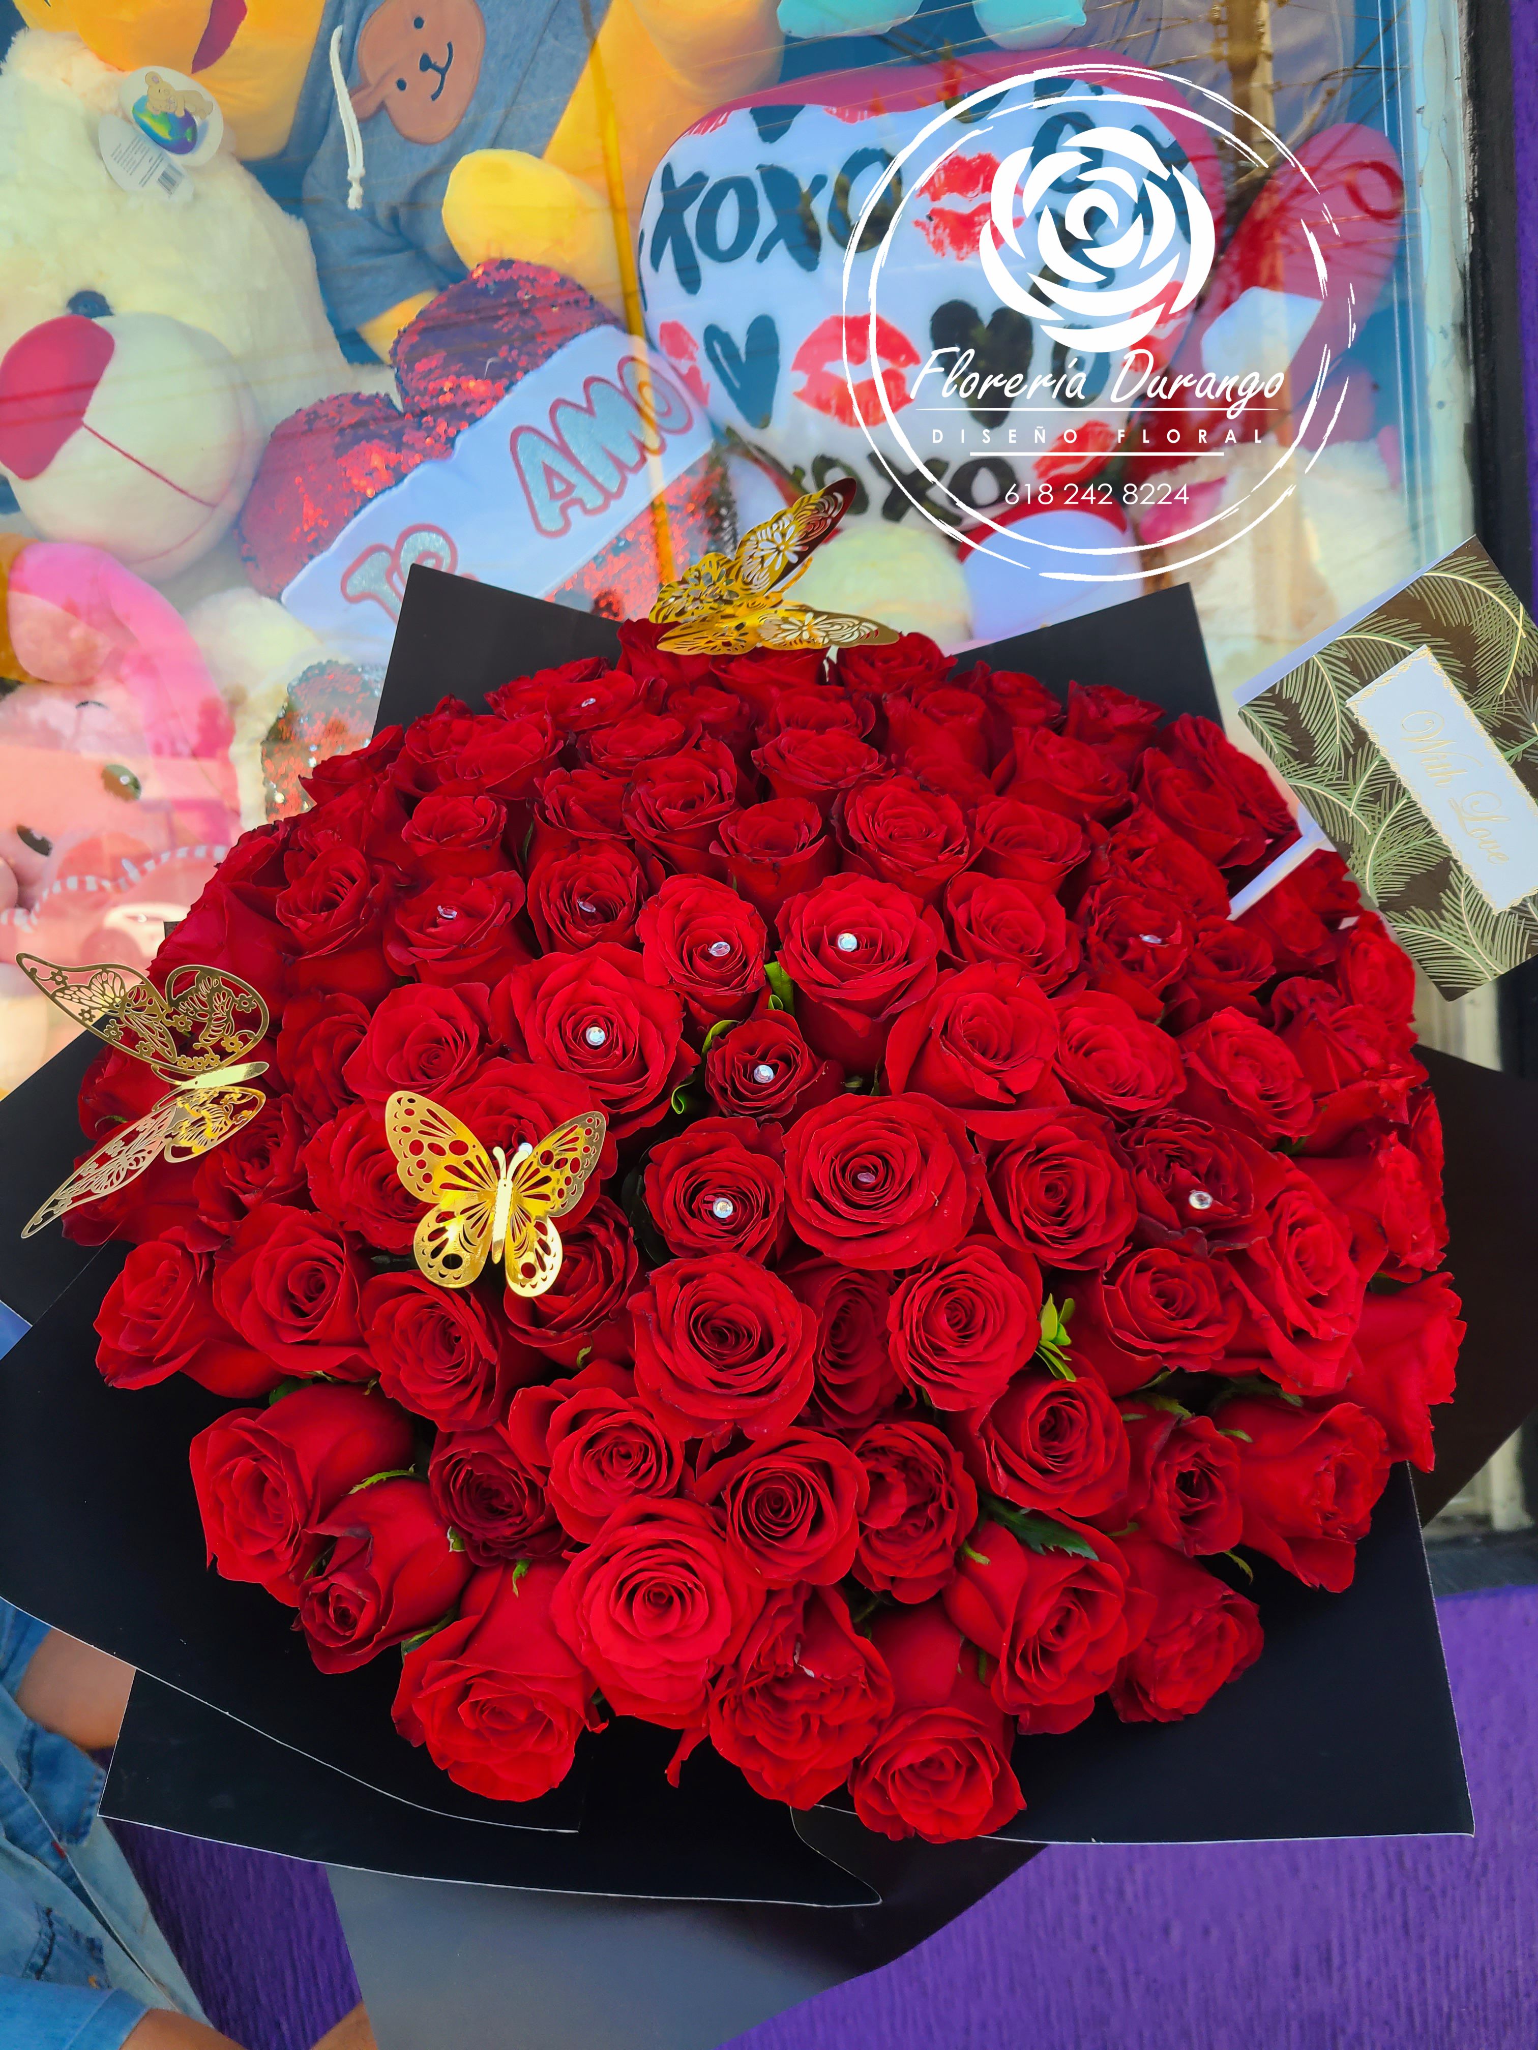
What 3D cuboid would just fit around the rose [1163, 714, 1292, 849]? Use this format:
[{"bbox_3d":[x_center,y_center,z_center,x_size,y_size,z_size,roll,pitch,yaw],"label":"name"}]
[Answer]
[{"bbox_3d":[0.220,-0.114,0.765,0.062,0.054,0.062,27,50,0],"label":"rose"}]

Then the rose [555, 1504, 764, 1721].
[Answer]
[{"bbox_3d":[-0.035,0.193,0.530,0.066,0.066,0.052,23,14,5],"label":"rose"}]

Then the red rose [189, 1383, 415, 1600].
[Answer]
[{"bbox_3d":[-0.157,0.155,0.530,0.057,0.057,0.054,1,12,31],"label":"red rose"}]

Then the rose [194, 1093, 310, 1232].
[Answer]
[{"bbox_3d":[-0.211,0.061,0.658,0.056,0.056,0.052,-1,-30,27],"label":"rose"}]

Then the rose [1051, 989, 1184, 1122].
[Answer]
[{"bbox_3d":[0.133,0.013,0.600,0.051,0.051,0.047,0,-28,-18],"label":"rose"}]

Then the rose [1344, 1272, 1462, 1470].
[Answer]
[{"bbox_3d":[0.229,0.127,0.588,0.056,0.064,0.064,10,-8,28],"label":"rose"}]

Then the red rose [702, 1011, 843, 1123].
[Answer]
[{"bbox_3d":[0.001,0.019,0.555,0.046,0.046,0.047,0,-24,0],"label":"red rose"}]

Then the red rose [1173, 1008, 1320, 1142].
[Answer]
[{"bbox_3d":[0.202,0.026,0.665,0.058,0.058,0.052,-15,-28,-31],"label":"red rose"}]

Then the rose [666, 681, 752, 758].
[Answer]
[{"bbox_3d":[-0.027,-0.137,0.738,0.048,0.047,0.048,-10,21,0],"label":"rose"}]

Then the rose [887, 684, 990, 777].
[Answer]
[{"bbox_3d":[0.082,-0.131,0.752,0.052,0.053,0.052,4,42,0],"label":"rose"}]

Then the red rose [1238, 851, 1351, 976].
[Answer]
[{"bbox_3d":[0.234,-0.048,0.697,0.052,0.052,0.048,0,-37,-38],"label":"red rose"}]

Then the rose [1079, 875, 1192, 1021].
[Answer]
[{"bbox_3d":[0.158,-0.030,0.672,0.054,0.047,0.054,-13,56,-24],"label":"rose"}]

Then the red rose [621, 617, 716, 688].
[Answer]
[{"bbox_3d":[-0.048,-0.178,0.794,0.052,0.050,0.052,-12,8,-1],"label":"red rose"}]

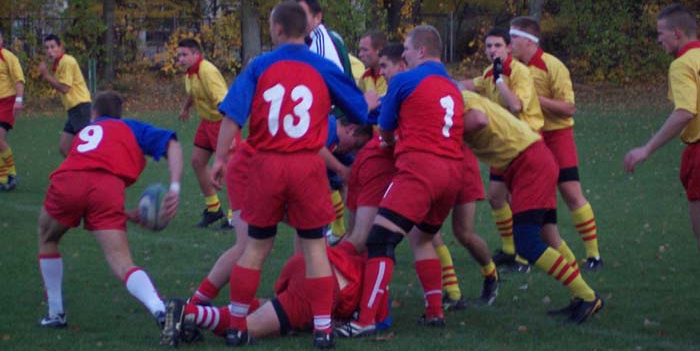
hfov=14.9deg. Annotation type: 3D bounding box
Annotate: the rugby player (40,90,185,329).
[{"bbox_3d":[-1.363,0.164,15.124,0.780,1.320,0.750,0,3,10],"label":"rugby player"}]

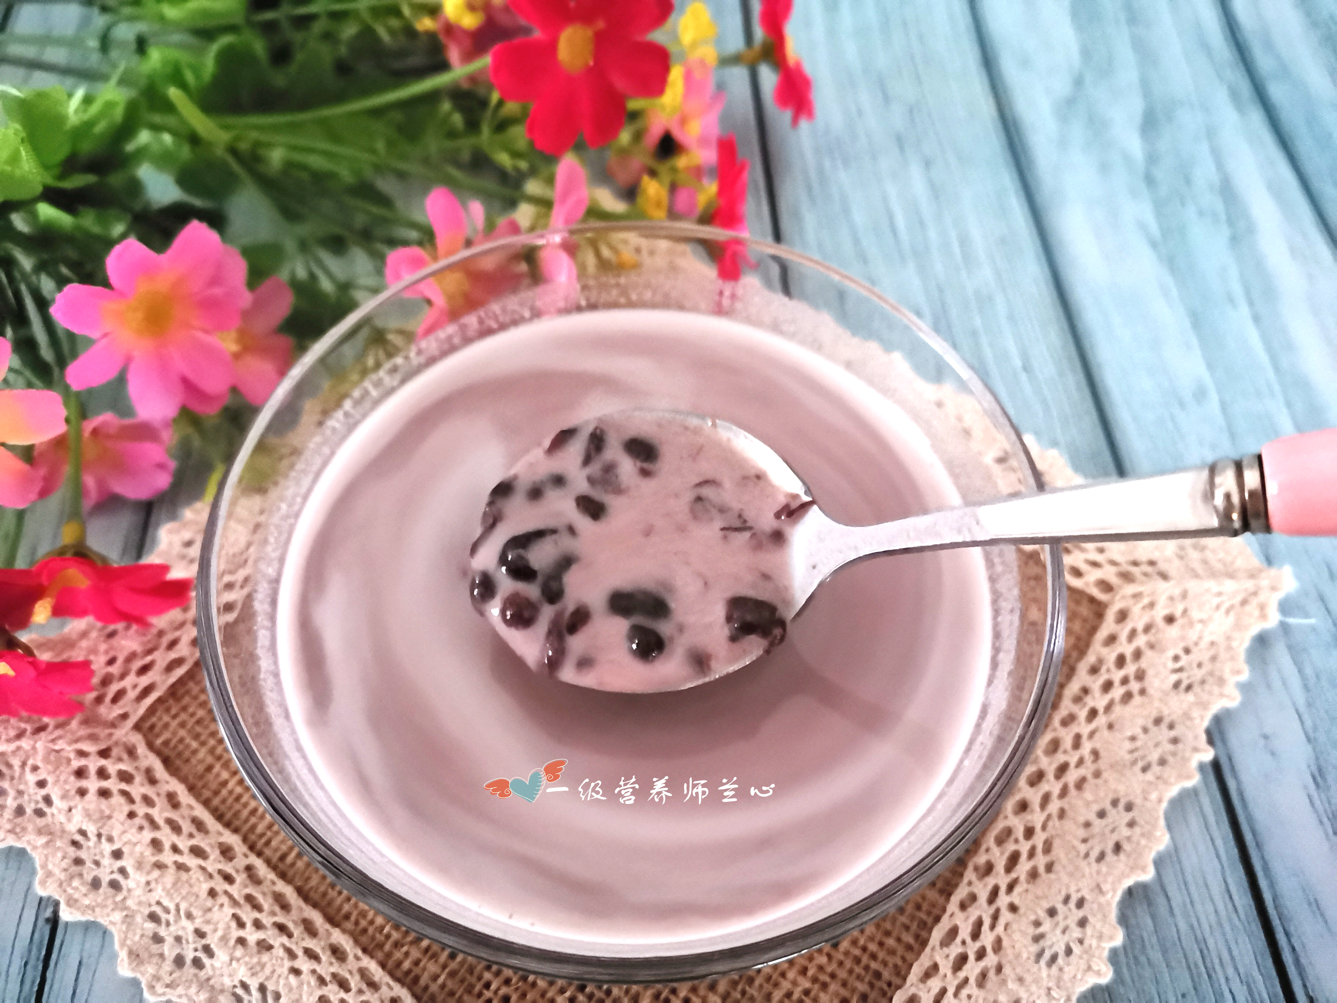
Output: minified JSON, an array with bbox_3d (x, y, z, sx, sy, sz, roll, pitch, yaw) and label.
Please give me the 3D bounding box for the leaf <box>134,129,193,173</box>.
[{"bbox_3d":[-0.138,-0.096,0.284,0.016,0.007,0.013,1,58,-1],"label":"leaf"}]

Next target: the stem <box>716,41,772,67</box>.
[{"bbox_3d":[0.023,-0.135,0.315,0.017,0.006,0.006,-15,67,-6],"label":"stem"}]

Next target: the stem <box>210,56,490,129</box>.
[{"bbox_3d":[-0.083,-0.102,0.265,0.083,0.008,0.005,-5,22,17],"label":"stem"}]

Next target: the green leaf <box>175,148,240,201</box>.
[{"bbox_3d":[-0.127,-0.089,0.286,0.018,0.006,0.016,1,58,-1],"label":"green leaf"}]

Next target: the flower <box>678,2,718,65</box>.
[{"bbox_3d":[0.009,-0.141,0.315,0.011,0.011,0.018,0,78,1],"label":"flower"}]

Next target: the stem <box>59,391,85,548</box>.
[{"bbox_3d":[-0.134,-0.008,0.234,0.005,0.005,0.044,-15,58,-9],"label":"stem"}]

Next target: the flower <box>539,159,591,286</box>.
[{"bbox_3d":[-0.026,-0.069,0.258,0.013,0.032,0.034,11,58,4],"label":"flower"}]

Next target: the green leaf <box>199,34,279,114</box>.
[{"bbox_3d":[-0.130,-0.129,0.315,0.024,0.009,0.026,7,59,-11],"label":"green leaf"}]

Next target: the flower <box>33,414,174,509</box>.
[{"bbox_3d":[-0.121,-0.009,0.224,0.032,0.026,0.016,-14,41,-11],"label":"flower"}]

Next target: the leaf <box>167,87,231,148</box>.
[{"bbox_3d":[-0.133,-0.109,0.295,0.006,0.005,0.021,-47,105,-14],"label":"leaf"}]

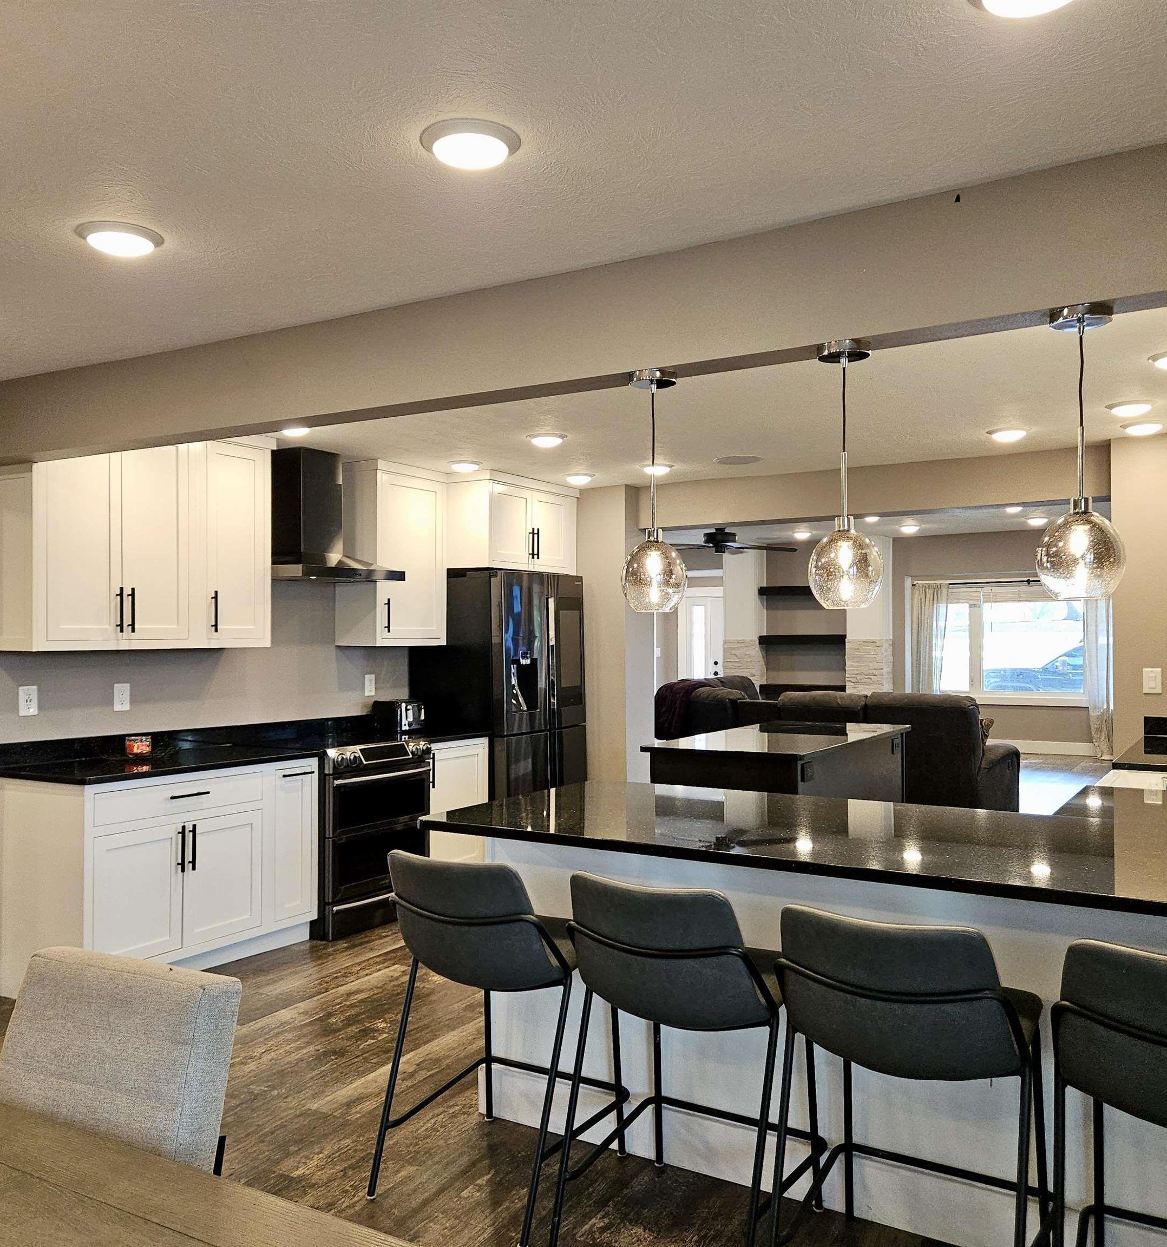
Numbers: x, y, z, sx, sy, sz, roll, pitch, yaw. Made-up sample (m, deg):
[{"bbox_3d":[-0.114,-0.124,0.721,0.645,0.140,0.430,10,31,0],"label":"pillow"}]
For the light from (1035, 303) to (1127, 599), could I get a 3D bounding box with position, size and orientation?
[{"bbox_3d":[1.048,-0.343,2.327,0.177,0.615,0.177,-1,-1,31],"label":"light"}]

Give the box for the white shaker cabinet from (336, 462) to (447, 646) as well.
[{"bbox_3d":[-1.094,-0.381,6.378,0.333,1.030,0.600,-1,-1,32],"label":"white shaker cabinet"}]

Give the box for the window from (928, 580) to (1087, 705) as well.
[{"bbox_3d":[5.184,0.218,13.616,1.860,1.530,0.120,-1,-1,31],"label":"window"}]

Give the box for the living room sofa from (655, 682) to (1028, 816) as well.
[{"bbox_3d":[2.140,1.048,9.615,3.407,1.053,3.226,-1,-1,32],"label":"living room sofa"}]

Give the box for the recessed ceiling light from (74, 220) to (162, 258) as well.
[{"bbox_3d":[-1.153,-0.948,2.751,0.205,0.028,0.205,0,-1,0],"label":"recessed ceiling light"}]

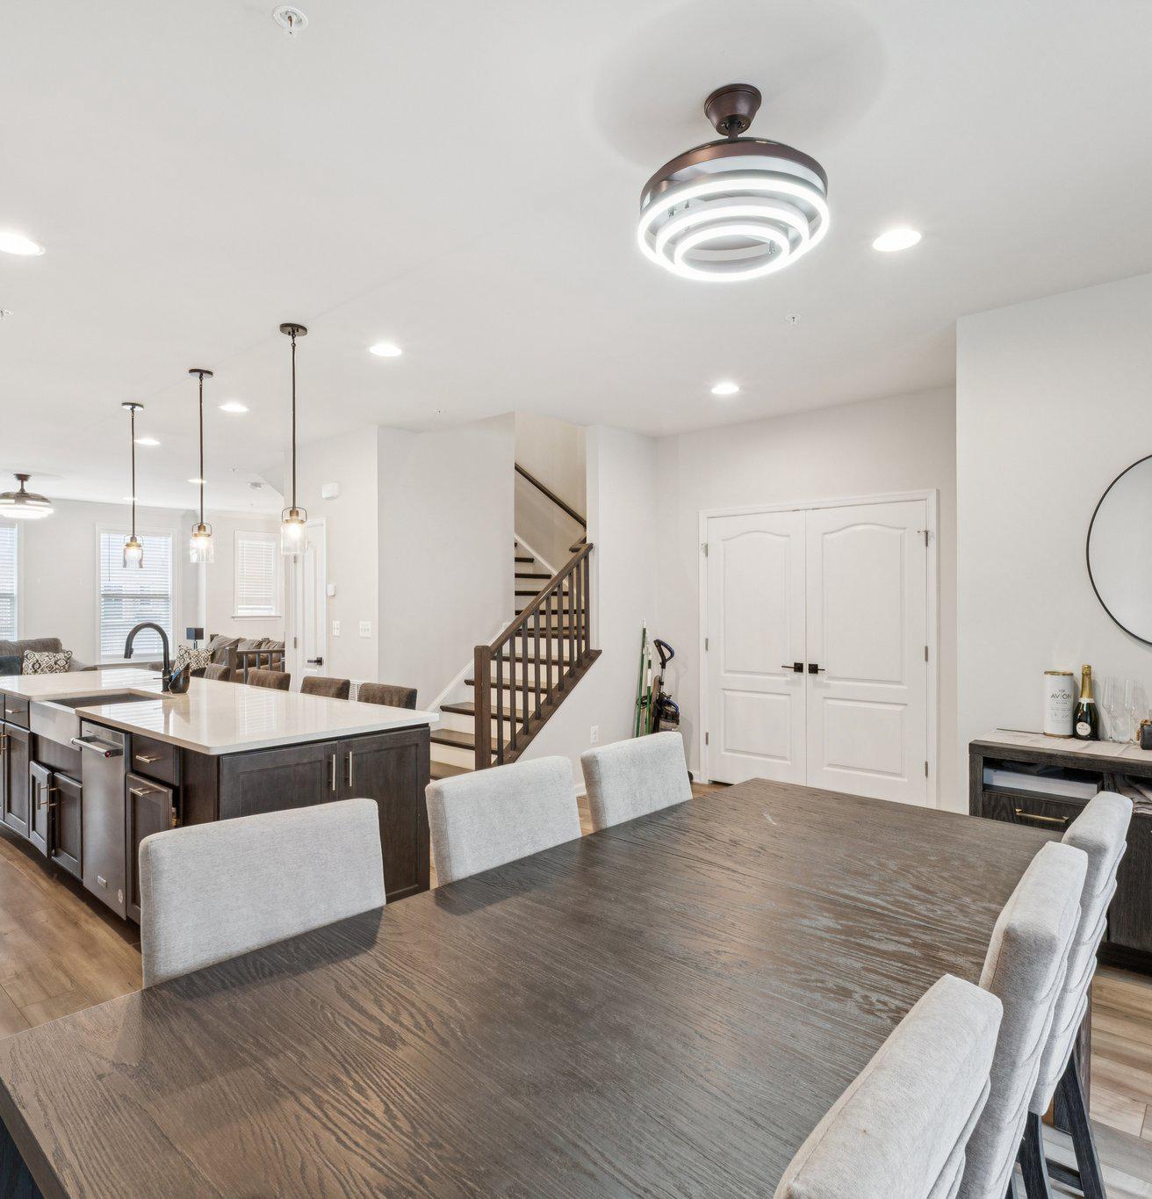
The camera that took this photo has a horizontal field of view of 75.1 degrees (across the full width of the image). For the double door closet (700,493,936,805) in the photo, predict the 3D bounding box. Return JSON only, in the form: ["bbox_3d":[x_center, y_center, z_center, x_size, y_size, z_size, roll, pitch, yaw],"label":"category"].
[{"bbox_3d":[1.605,0.376,5.248,1.700,2.110,0.100,0,0,41],"label":"double door closet"}]

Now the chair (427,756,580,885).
[{"bbox_3d":[-0.005,0.951,1.919,0.610,0.945,0.480,0,0,44],"label":"chair"}]

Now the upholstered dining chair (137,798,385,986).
[{"bbox_3d":[-0.501,0.950,1.429,0.480,0.945,0.610,0,0,-39],"label":"upholstered dining chair"}]

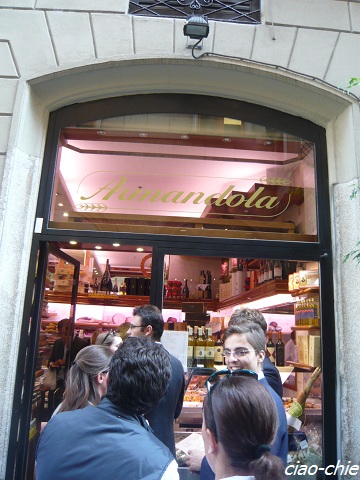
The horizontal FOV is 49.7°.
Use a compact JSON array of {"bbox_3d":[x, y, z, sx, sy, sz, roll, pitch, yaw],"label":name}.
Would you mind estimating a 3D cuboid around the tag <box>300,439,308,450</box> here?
[{"bbox_3d":[0.898,1.475,2.800,0.052,0.065,0.004,-11,-19,-7],"label":"tag"}]

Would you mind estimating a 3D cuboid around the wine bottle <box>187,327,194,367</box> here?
[{"bbox_3d":[0.090,0.881,3.192,0.074,0.312,0.074,3,-12,-2],"label":"wine bottle"}]

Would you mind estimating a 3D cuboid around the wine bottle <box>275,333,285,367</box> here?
[{"bbox_3d":[0.894,0.976,3.481,0.075,0.307,0.075,3,-12,-2],"label":"wine bottle"}]

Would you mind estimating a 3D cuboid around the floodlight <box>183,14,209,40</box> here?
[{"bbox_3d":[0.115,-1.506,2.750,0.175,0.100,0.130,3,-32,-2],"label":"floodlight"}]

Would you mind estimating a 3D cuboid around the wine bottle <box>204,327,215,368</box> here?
[{"bbox_3d":[0.244,0.876,3.152,0.074,0.320,0.074,3,-12,-2],"label":"wine bottle"}]

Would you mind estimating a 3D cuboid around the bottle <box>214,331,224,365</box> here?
[{"bbox_3d":[0.343,0.950,3.409,0.075,0.298,0.075,3,-12,-2],"label":"bottle"}]

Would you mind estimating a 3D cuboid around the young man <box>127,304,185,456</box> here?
[{"bbox_3d":[-0.252,1.275,2.270,0.500,1.770,0.350,12,-15,-36],"label":"young man"}]

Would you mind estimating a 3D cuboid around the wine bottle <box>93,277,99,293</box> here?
[{"bbox_3d":[-1.650,0.894,7.632,0.080,0.314,0.080,3,-12,-2],"label":"wine bottle"}]

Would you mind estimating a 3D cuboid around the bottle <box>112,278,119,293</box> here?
[{"bbox_3d":[-1.267,0.898,7.629,0.080,0.285,0.080,3,-12,-2],"label":"bottle"}]

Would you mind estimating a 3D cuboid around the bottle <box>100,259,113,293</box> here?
[{"bbox_3d":[-1.415,0.706,7.567,0.220,0.661,0.220,3,-12,-2],"label":"bottle"}]

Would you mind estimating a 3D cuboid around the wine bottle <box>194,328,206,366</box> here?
[{"bbox_3d":[0.169,0.877,3.172,0.074,0.314,0.074,3,-12,-2],"label":"wine bottle"}]

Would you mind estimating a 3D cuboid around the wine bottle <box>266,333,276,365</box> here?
[{"bbox_3d":[0.817,0.978,3.500,0.075,0.299,0.075,3,-12,-2],"label":"wine bottle"}]

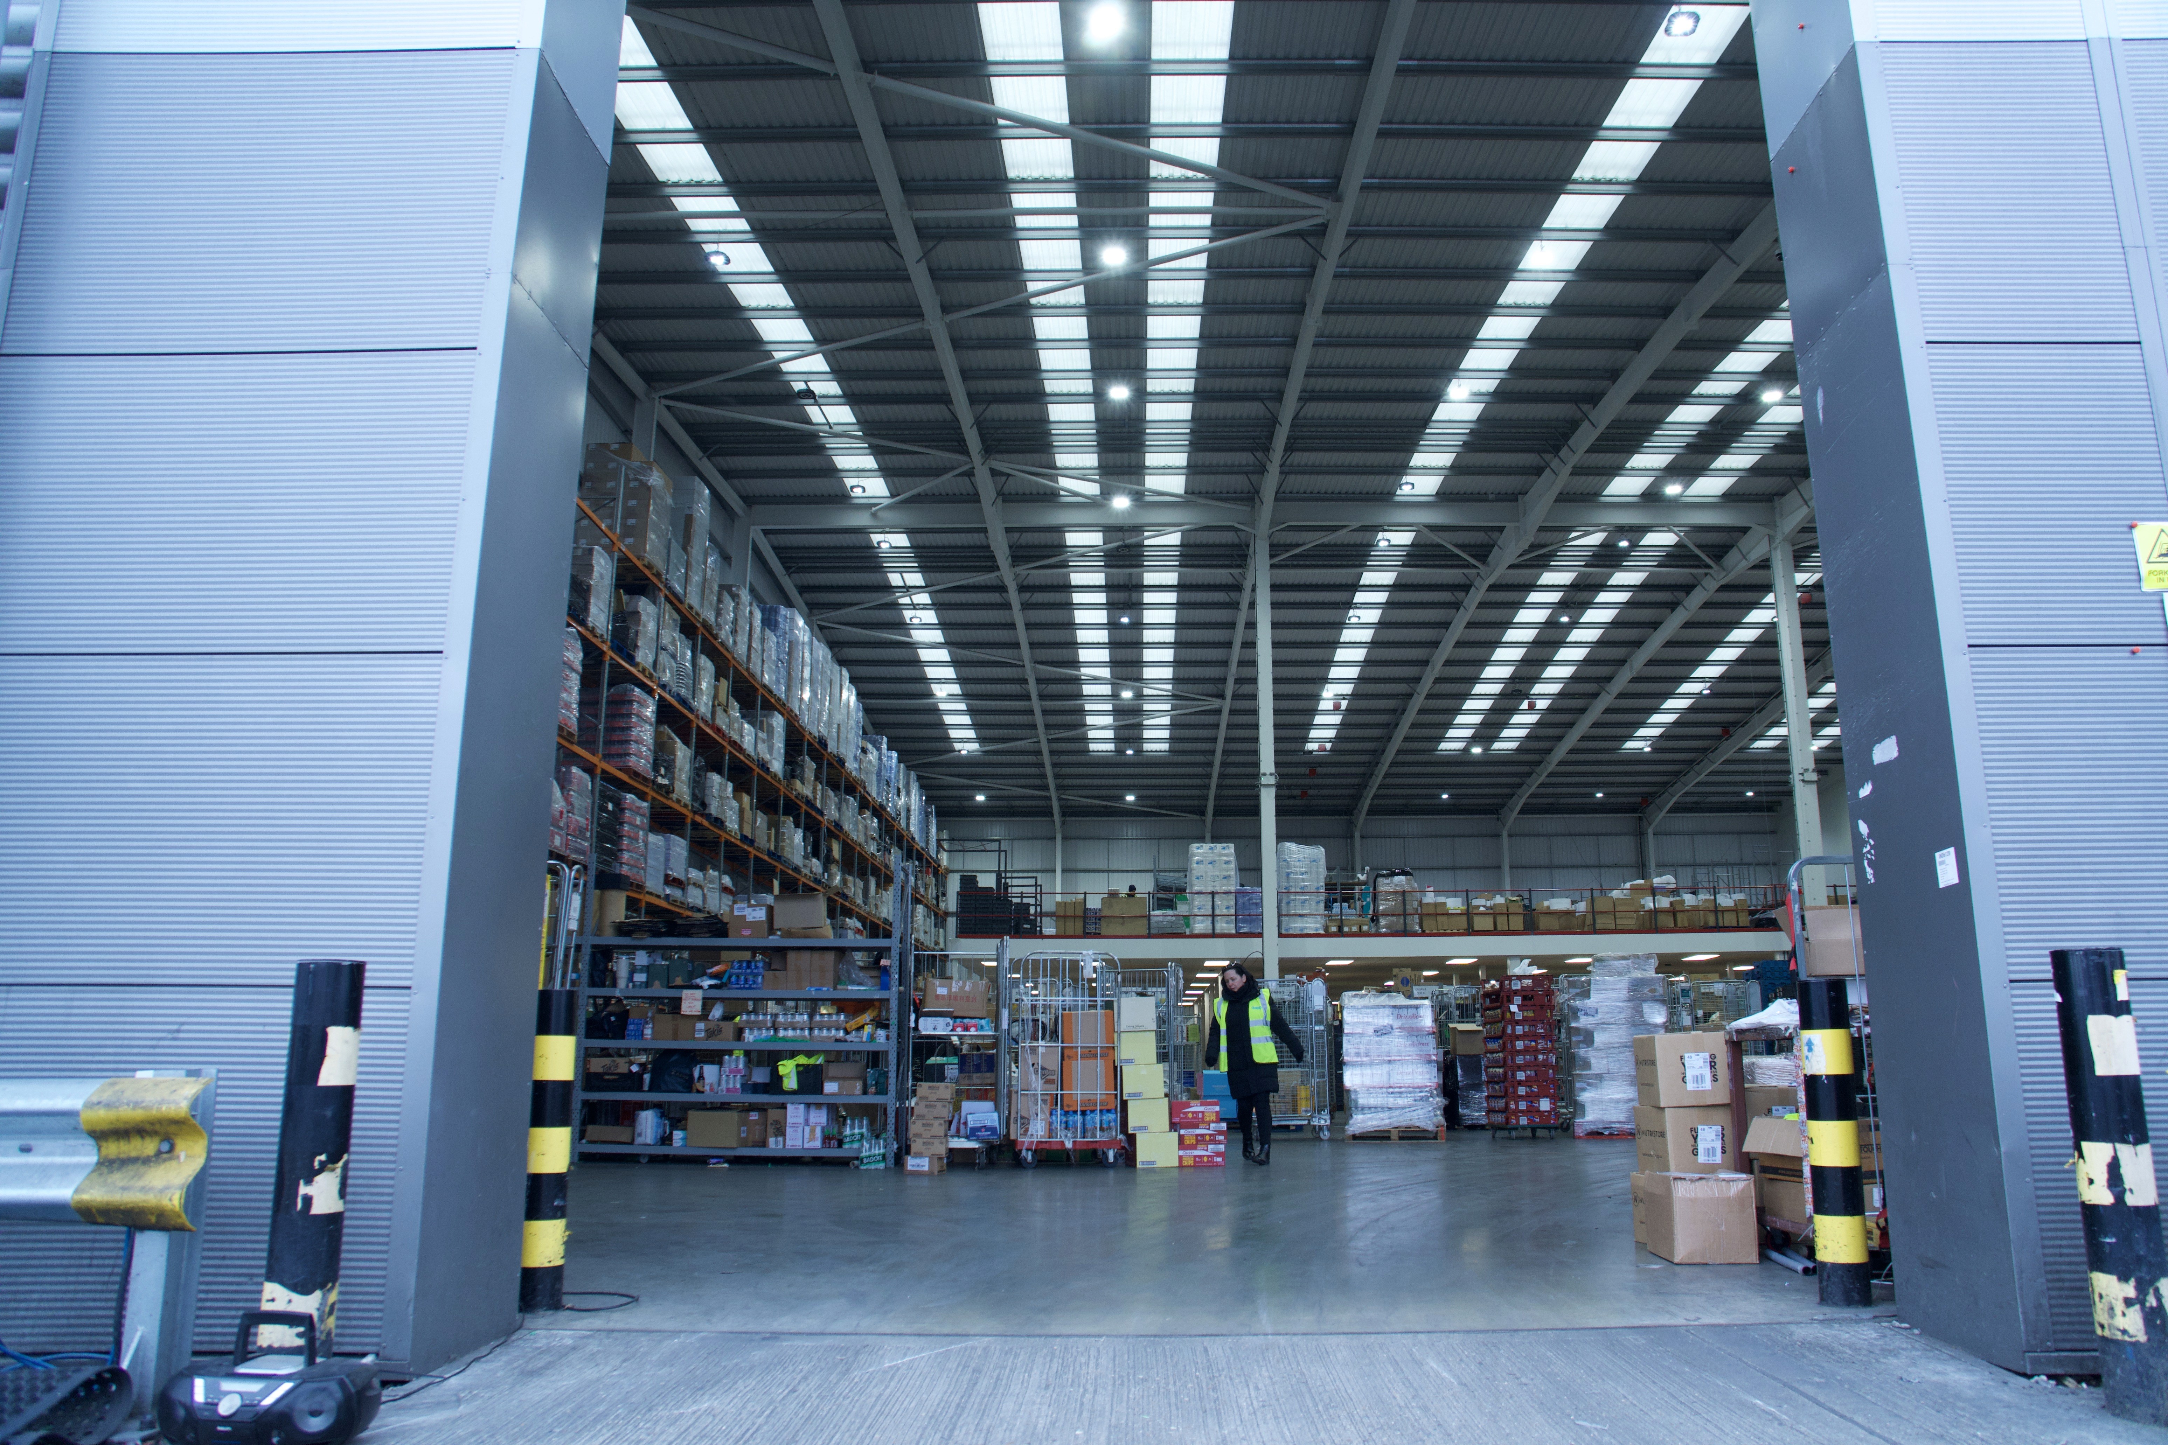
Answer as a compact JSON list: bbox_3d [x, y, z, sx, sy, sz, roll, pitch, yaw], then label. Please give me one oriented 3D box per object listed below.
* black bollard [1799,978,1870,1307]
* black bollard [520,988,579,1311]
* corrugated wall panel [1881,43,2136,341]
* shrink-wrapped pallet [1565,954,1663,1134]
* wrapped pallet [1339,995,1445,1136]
[{"bbox_3d":[2.911,1.611,5.609,0.176,1.195,0.176,0,-13,1],"label":"black bollard"},{"bbox_3d":[-2.035,1.628,5.514,0.150,1.165,0.150,0,-13,1],"label":"black bollard"},{"bbox_3d":[3.271,-1.878,5.152,0.740,1.183,0.080,0,-13,1],"label":"corrugated wall panel"},{"bbox_3d":[5.775,3.519,15.697,0.970,1.933,1.050,-3,-13,15],"label":"shrink-wrapped pallet"},{"bbox_3d":[3.271,3.636,15.210,1.000,1.477,1.080,-2,-13,10],"label":"wrapped pallet"}]

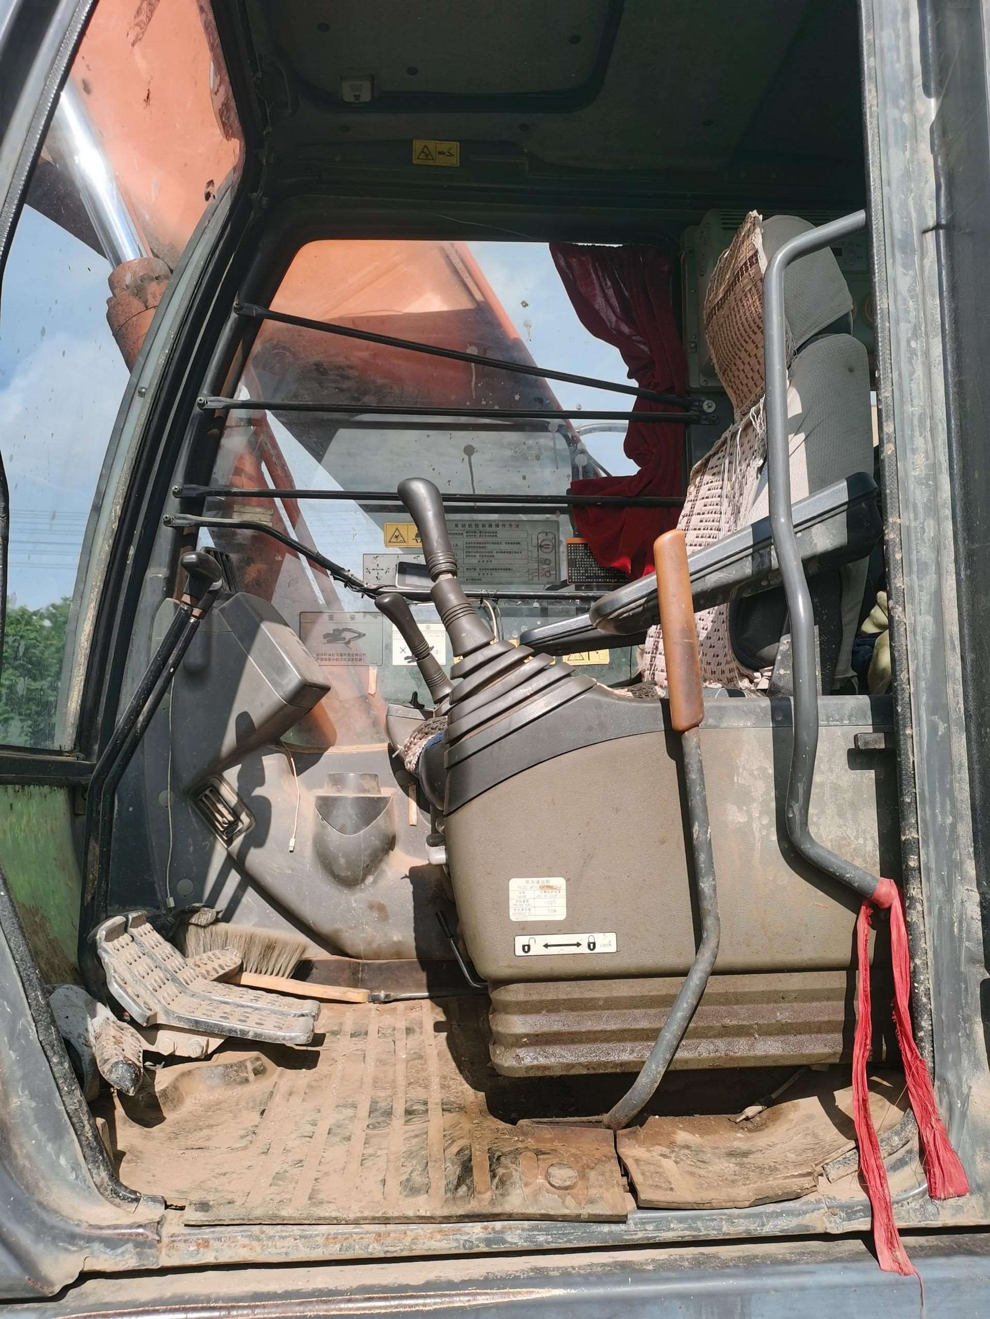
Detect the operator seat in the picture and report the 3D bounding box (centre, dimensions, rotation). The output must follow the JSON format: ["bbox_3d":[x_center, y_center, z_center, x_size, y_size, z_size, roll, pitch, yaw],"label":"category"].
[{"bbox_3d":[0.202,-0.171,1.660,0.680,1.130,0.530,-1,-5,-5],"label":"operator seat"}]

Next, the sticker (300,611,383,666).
[{"bbox_3d":[-0.305,-0.041,2.053,0.167,0.104,0.002,-1,-5,-5],"label":"sticker"}]

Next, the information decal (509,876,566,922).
[{"bbox_3d":[0.052,0.288,1.238,0.068,0.052,0.002,-1,-5,-5],"label":"information decal"}]

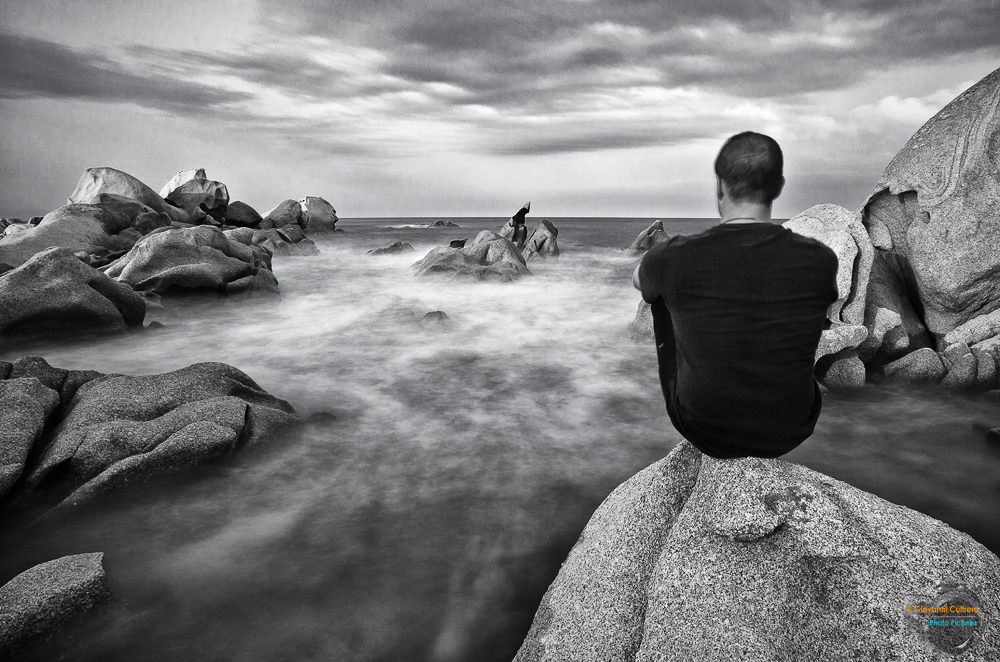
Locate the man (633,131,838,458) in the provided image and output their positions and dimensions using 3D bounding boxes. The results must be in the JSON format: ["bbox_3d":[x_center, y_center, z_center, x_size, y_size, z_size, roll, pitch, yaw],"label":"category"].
[{"bbox_3d":[0.645,-0.116,1.987,0.510,0.840,0.660,1,9,7],"label":"man"}]

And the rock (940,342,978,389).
[{"bbox_3d":[5.060,0.337,7.704,0.380,0.480,0.450,6,11,33],"label":"rock"}]

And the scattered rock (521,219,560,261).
[{"bbox_3d":[1.750,-3.932,29.755,1.650,1.750,1.600,0,9,3],"label":"scattered rock"}]

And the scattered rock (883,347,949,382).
[{"bbox_3d":[5.085,0.417,8.500,0.754,0.442,0.589,6,11,31],"label":"scattered rock"}]

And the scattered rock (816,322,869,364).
[{"bbox_3d":[4.250,0.163,8.700,0.723,0.504,0.603,5,10,26],"label":"scattered rock"}]

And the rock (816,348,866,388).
[{"bbox_3d":[3.830,0.350,7.808,0.500,0.420,0.480,4,10,25],"label":"rock"}]

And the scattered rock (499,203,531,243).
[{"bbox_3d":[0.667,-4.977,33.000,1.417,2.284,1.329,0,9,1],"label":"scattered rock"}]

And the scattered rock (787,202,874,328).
[{"bbox_3d":[3.850,-0.823,8.478,1.300,1.500,1.300,4,10,24],"label":"scattered rock"}]

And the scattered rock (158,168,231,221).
[{"bbox_3d":[-15.872,-7.040,36.000,3.491,2.806,3.091,-4,10,-23],"label":"scattered rock"}]

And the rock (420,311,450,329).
[{"bbox_3d":[-1.192,-0.212,12.800,0.532,0.326,0.443,-1,9,-5],"label":"rock"}]

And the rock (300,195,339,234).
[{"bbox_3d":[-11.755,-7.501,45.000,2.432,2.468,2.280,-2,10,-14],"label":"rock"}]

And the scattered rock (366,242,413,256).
[{"bbox_3d":[-5.400,-4.012,33.794,2.200,0.680,1.500,-1,9,-9],"label":"scattered rock"}]

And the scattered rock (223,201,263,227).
[{"bbox_3d":[-12.956,-5.885,35.000,1.843,1.414,1.632,-3,10,-20],"label":"scattered rock"}]

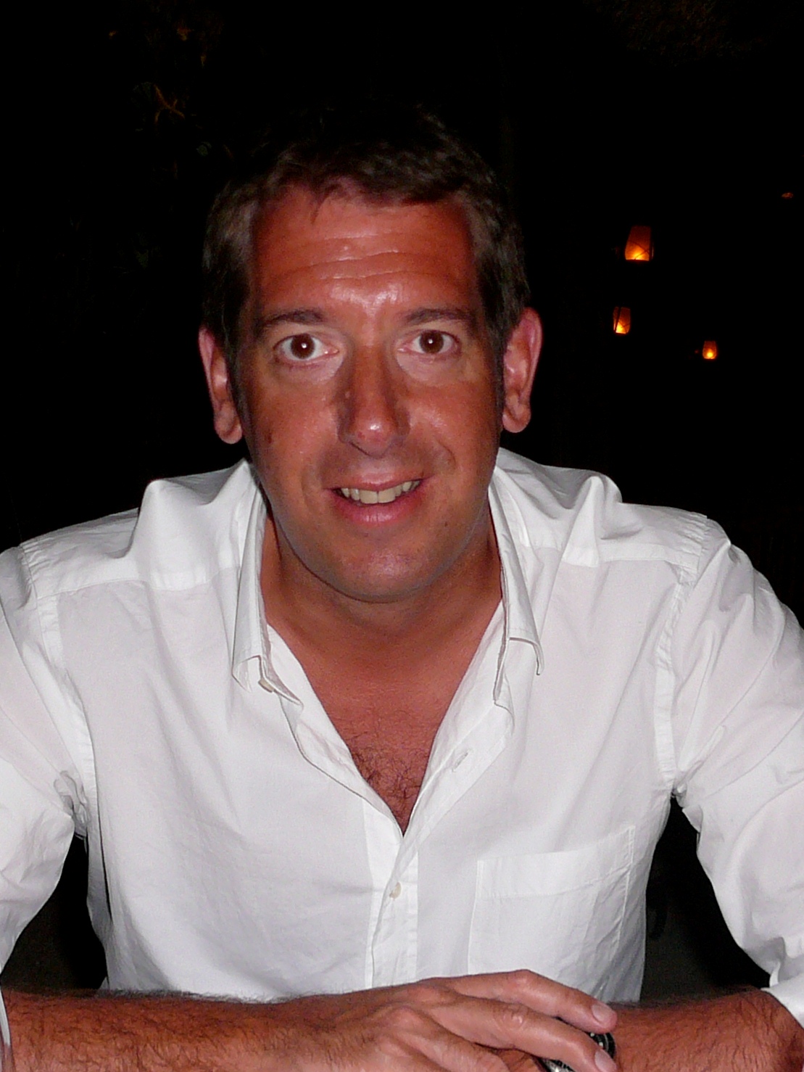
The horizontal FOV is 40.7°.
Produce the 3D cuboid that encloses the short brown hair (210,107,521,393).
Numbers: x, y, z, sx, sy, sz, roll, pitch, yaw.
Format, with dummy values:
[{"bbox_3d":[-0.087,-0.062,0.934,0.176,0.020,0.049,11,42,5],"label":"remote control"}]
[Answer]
[{"bbox_3d":[-0.022,-0.165,0.640,0.187,0.190,0.210,0,10,-2],"label":"short brown hair"}]

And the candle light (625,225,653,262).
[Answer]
[{"bbox_3d":[0.830,-1.028,3.800,0.095,0.123,0.095,0,8,0],"label":"candle light"}]

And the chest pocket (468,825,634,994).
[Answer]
[{"bbox_3d":[0.104,0.278,0.765,0.117,0.130,0.026,3,9,-24],"label":"chest pocket"}]

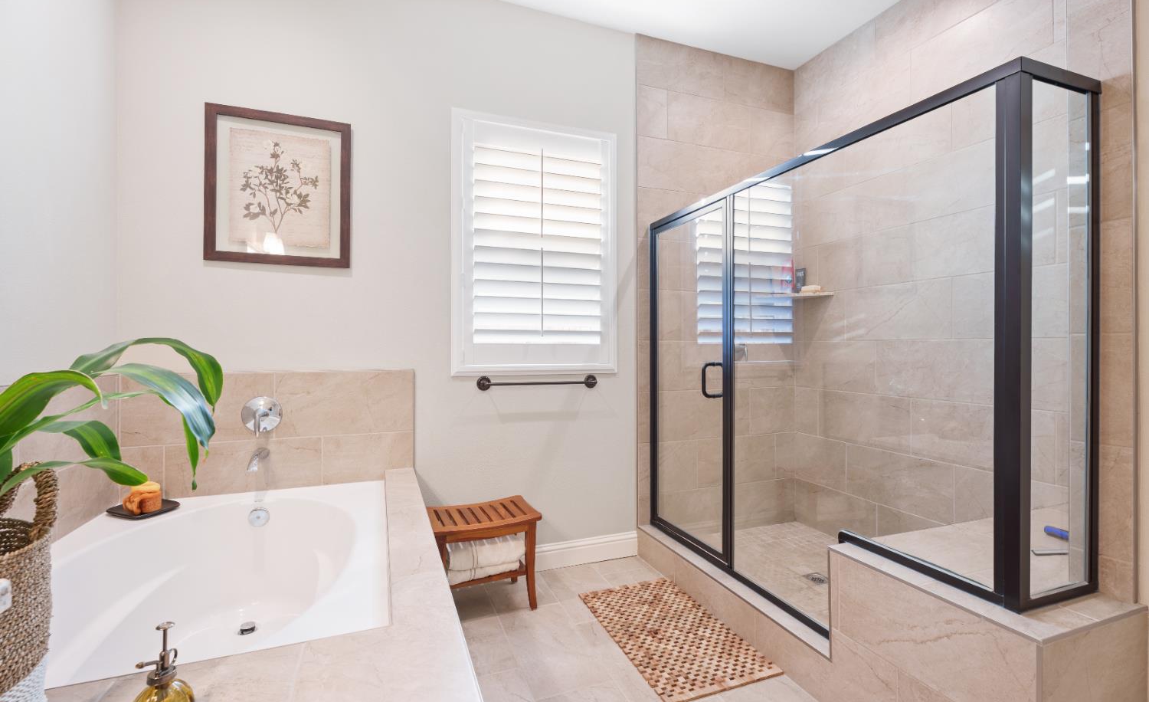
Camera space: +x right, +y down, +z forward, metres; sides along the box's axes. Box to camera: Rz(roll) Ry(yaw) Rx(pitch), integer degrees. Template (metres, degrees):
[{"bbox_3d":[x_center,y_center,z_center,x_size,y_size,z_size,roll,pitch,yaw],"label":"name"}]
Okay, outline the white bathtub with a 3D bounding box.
[{"bbox_3d":[-1.151,0.895,1.626,1.057,0.520,1.520,0,0,-21],"label":"white bathtub"}]

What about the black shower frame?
[{"bbox_3d":[0.953,0.142,2.224,0.360,1.779,1.880,0,0,-21],"label":"black shower frame"}]

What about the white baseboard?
[{"bbox_3d":[-0.215,1.138,2.792,1.250,0.137,0.016,0,0,-21],"label":"white baseboard"}]

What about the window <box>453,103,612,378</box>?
[{"bbox_3d":[-0.196,-0.559,2.786,0.929,1.373,0.060,0,0,-21],"label":"window"}]

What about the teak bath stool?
[{"bbox_3d":[-0.448,0.984,2.444,0.525,0.450,0.325,0,0,-21],"label":"teak bath stool"}]

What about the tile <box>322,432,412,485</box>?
[{"bbox_3d":[-0.998,0.521,2.490,0.411,0.229,0.012,0,0,-21],"label":"tile"}]

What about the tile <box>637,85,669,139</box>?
[{"bbox_3d":[0.462,-1.411,3.040,0.201,0.300,0.011,0,0,-21],"label":"tile"}]

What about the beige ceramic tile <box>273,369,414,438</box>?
[{"bbox_3d":[-1.092,0.248,2.453,0.612,0.308,0.012,0,0,-21],"label":"beige ceramic tile"}]

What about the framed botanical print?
[{"bbox_3d":[-1.345,-0.738,2.342,0.585,0.683,0.030,0,0,-21],"label":"framed botanical print"}]

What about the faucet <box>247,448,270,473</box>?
[{"bbox_3d":[-1.386,0.475,2.241,0.052,0.073,0.180,0,0,-21],"label":"faucet"}]

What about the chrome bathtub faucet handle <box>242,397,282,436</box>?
[{"bbox_3d":[-1.400,0.293,2.277,0.163,0.171,0.090,0,0,-21],"label":"chrome bathtub faucet handle"}]

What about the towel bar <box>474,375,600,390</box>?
[{"bbox_3d":[-0.180,0.175,2.766,0.688,0.075,0.082,0,0,-21],"label":"towel bar"}]

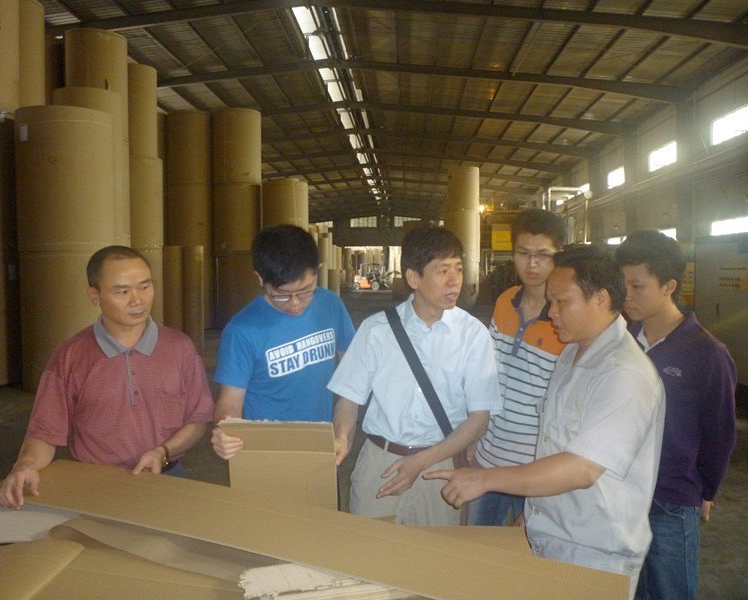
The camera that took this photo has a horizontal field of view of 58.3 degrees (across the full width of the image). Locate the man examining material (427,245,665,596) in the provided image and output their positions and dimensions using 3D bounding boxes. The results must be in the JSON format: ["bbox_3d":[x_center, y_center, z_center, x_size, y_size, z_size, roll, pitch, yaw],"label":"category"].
[{"bbox_3d":[0.420,0.676,1.676,0.640,1.640,0.500,-1,3,-14],"label":"man examining material"}]

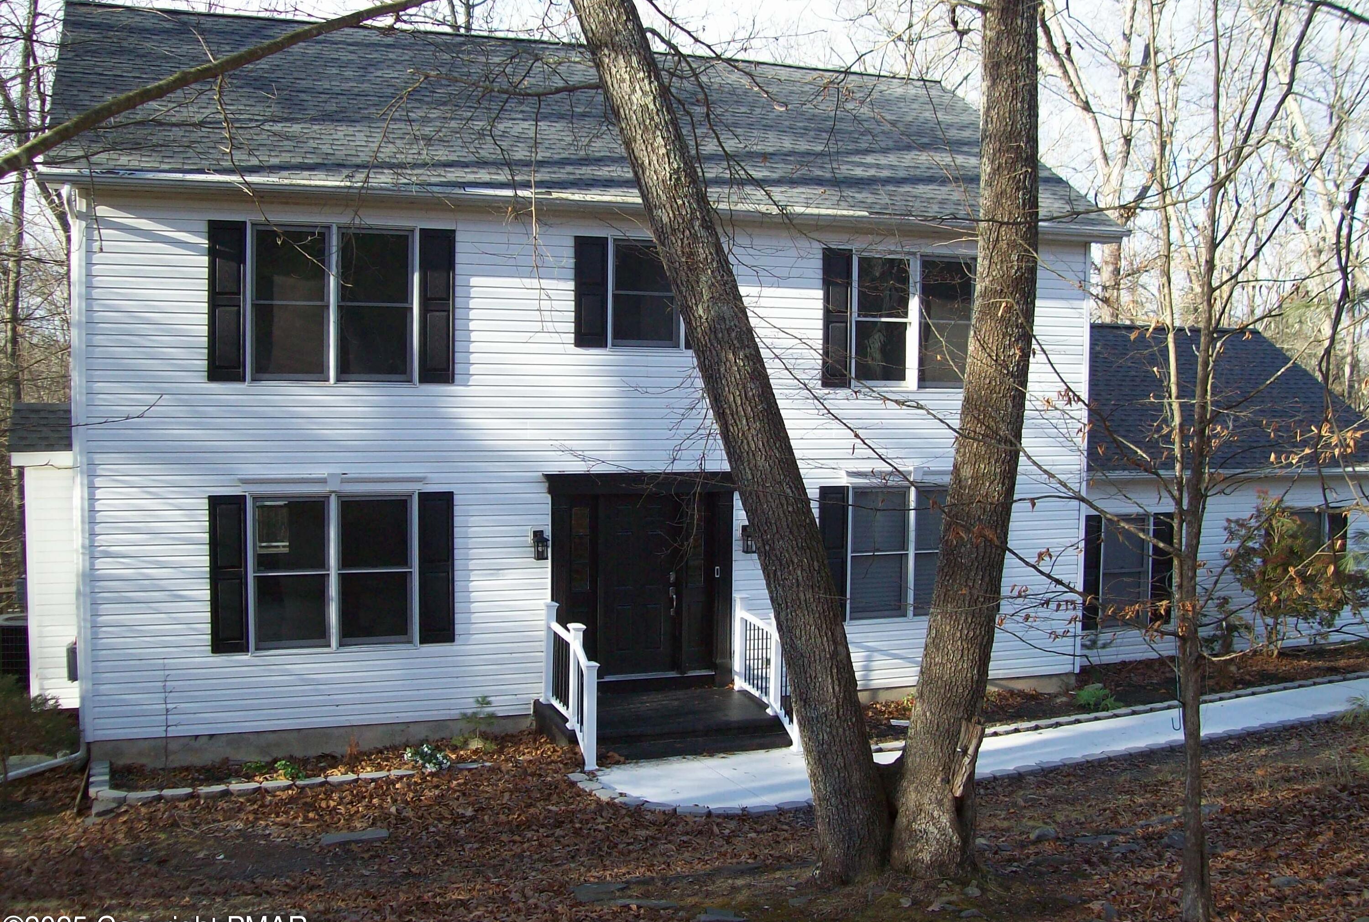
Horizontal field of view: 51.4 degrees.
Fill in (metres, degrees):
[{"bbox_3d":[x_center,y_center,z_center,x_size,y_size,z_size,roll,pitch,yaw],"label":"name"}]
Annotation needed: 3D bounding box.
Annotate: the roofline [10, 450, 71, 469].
[{"bbox_3d":[-6.760,-0.012,15.110,0.690,0.180,0.200,0,3,-19],"label":"roofline"}]

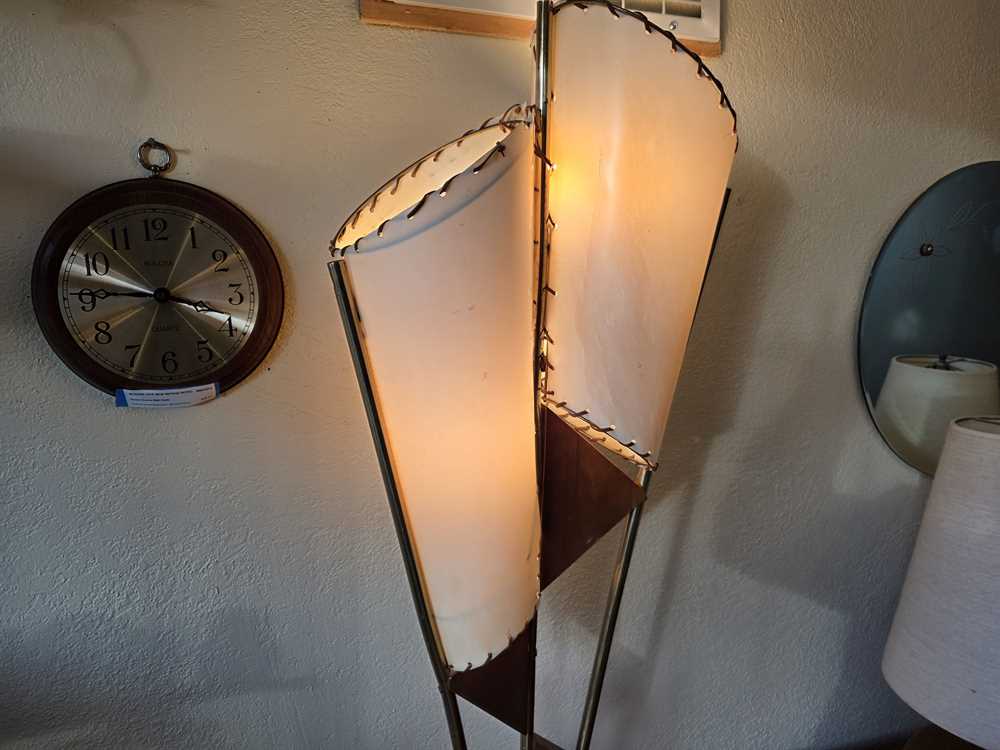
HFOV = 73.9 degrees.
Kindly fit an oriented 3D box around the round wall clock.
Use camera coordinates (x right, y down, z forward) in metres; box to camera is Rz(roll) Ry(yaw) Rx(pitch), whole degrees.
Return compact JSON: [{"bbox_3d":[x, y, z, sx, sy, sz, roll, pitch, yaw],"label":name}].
[{"bbox_3d":[-0.376,-0.109,0.737,0.258,0.299,0.043,-4,10,-20],"label":"round wall clock"}]

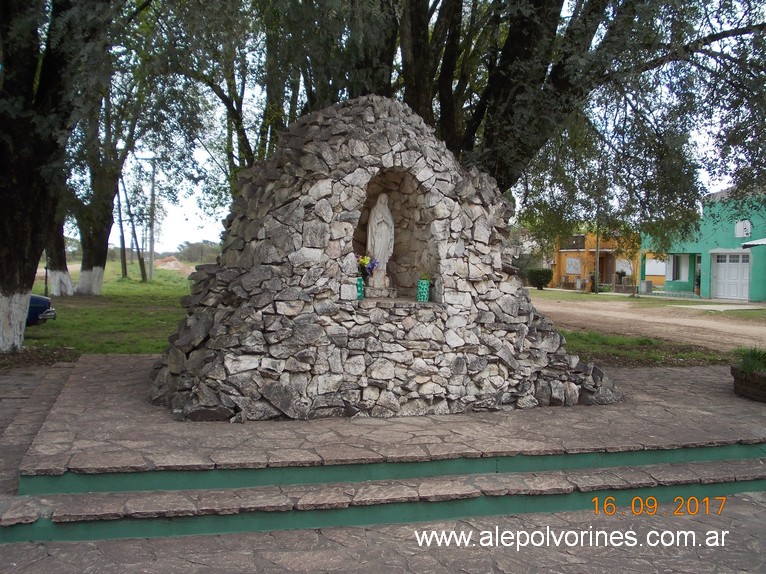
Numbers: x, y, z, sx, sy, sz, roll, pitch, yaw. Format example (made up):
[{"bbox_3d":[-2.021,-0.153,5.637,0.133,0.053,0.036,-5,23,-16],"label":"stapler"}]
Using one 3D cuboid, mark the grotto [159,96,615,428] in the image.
[{"bbox_3d":[-0.127,-0.428,8.300,4.250,2.950,2.680,0,2,-15],"label":"grotto"}]

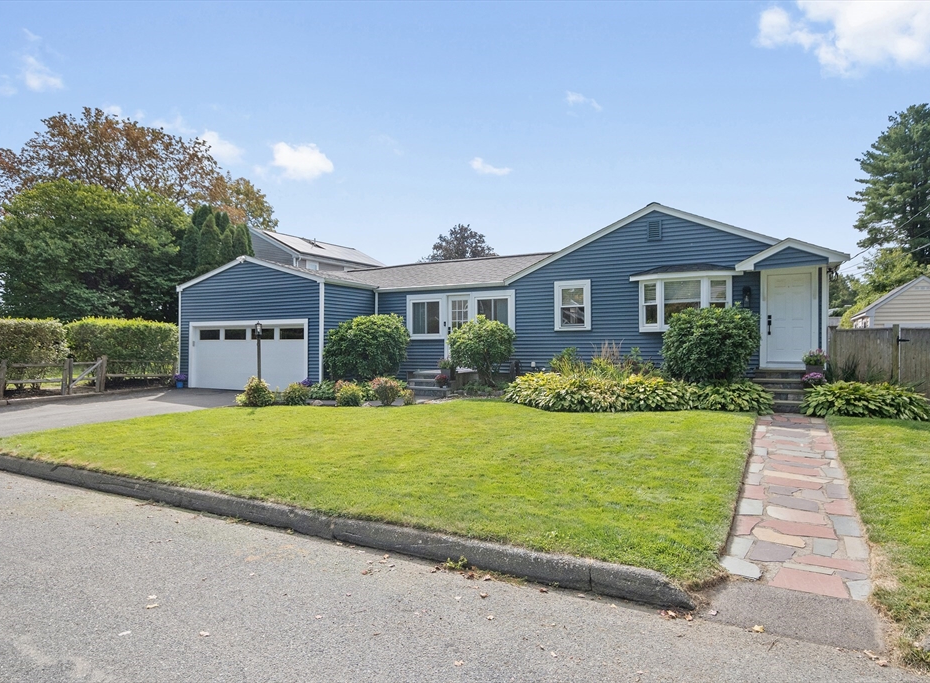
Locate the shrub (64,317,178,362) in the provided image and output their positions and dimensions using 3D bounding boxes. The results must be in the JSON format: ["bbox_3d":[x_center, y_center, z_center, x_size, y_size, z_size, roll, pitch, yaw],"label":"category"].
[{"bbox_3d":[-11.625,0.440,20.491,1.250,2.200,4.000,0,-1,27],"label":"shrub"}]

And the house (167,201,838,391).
[{"bbox_3d":[1.230,-0.963,20.211,19.000,5.050,11.000,0,-1,27],"label":"house"}]

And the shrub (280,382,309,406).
[{"bbox_3d":[-4.081,1.247,14.285,0.700,0.550,0.650,0,-1,0],"label":"shrub"}]

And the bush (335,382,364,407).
[{"bbox_3d":[-2.745,1.251,14.185,0.650,0.550,0.620,0,-1,0],"label":"bush"}]

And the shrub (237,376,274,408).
[{"bbox_3d":[-4.997,1.172,14.236,0.920,0.700,0.850,0,-1,27],"label":"shrub"}]

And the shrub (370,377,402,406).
[{"bbox_3d":[-1.896,1.182,14.236,0.750,0.690,0.680,0,-1,27],"label":"shrub"}]

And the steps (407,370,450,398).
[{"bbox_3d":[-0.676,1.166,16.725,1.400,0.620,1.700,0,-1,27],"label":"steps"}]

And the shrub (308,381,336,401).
[{"bbox_3d":[-3.747,1.268,15.585,0.750,0.500,0.700,0,-1,0],"label":"shrub"}]

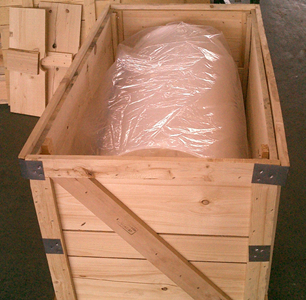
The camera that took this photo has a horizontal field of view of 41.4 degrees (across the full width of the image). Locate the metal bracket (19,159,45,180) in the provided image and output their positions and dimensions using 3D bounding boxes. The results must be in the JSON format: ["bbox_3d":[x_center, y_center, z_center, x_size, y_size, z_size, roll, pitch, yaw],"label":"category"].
[{"bbox_3d":[-0.346,0.058,1.176,0.064,0.070,0.018,2,36,8],"label":"metal bracket"}]

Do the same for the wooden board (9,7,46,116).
[{"bbox_3d":[-0.835,-0.577,2.700,0.280,0.700,0.022,10,16,18],"label":"wooden board"}]

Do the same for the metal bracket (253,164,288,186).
[{"bbox_3d":[0.312,0.065,1.078,0.088,0.067,0.018,2,36,8],"label":"metal bracket"}]

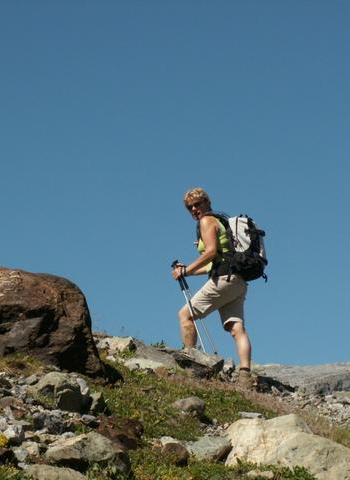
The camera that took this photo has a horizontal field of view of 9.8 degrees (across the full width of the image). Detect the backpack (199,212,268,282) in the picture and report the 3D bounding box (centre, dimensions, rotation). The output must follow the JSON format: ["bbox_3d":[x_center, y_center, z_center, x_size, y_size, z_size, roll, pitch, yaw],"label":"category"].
[{"bbox_3d":[0.477,0.060,16.300,0.440,0.530,0.340,-12,-7,4],"label":"backpack"}]

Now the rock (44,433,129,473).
[{"bbox_3d":[-0.544,1.344,12.800,0.530,0.270,0.400,0,-7,0],"label":"rock"}]

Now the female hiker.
[{"bbox_3d":[0.309,0.381,16.300,0.680,1.600,0.520,-1,-7,6],"label":"female hiker"}]

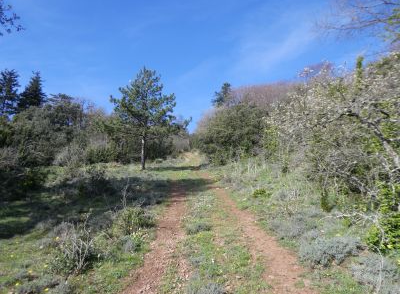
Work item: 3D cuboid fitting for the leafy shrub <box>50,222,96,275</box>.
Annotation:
[{"bbox_3d":[-1.702,1.358,3.750,0.571,0.658,0.514,0,-4,0],"label":"leafy shrub"}]

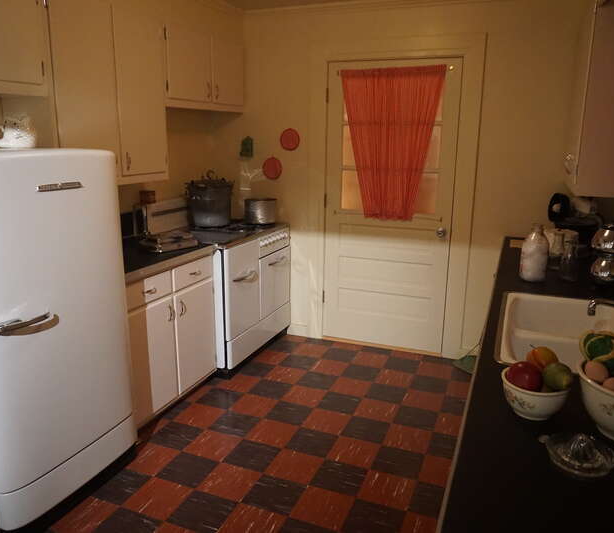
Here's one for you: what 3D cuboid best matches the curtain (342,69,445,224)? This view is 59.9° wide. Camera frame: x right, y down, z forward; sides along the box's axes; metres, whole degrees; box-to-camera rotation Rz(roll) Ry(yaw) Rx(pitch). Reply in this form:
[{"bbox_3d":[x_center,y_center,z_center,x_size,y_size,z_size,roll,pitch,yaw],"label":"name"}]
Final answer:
[{"bbox_3d":[0.559,-0.818,3.635,0.700,1.020,0.050,6,15,21],"label":"curtain"}]

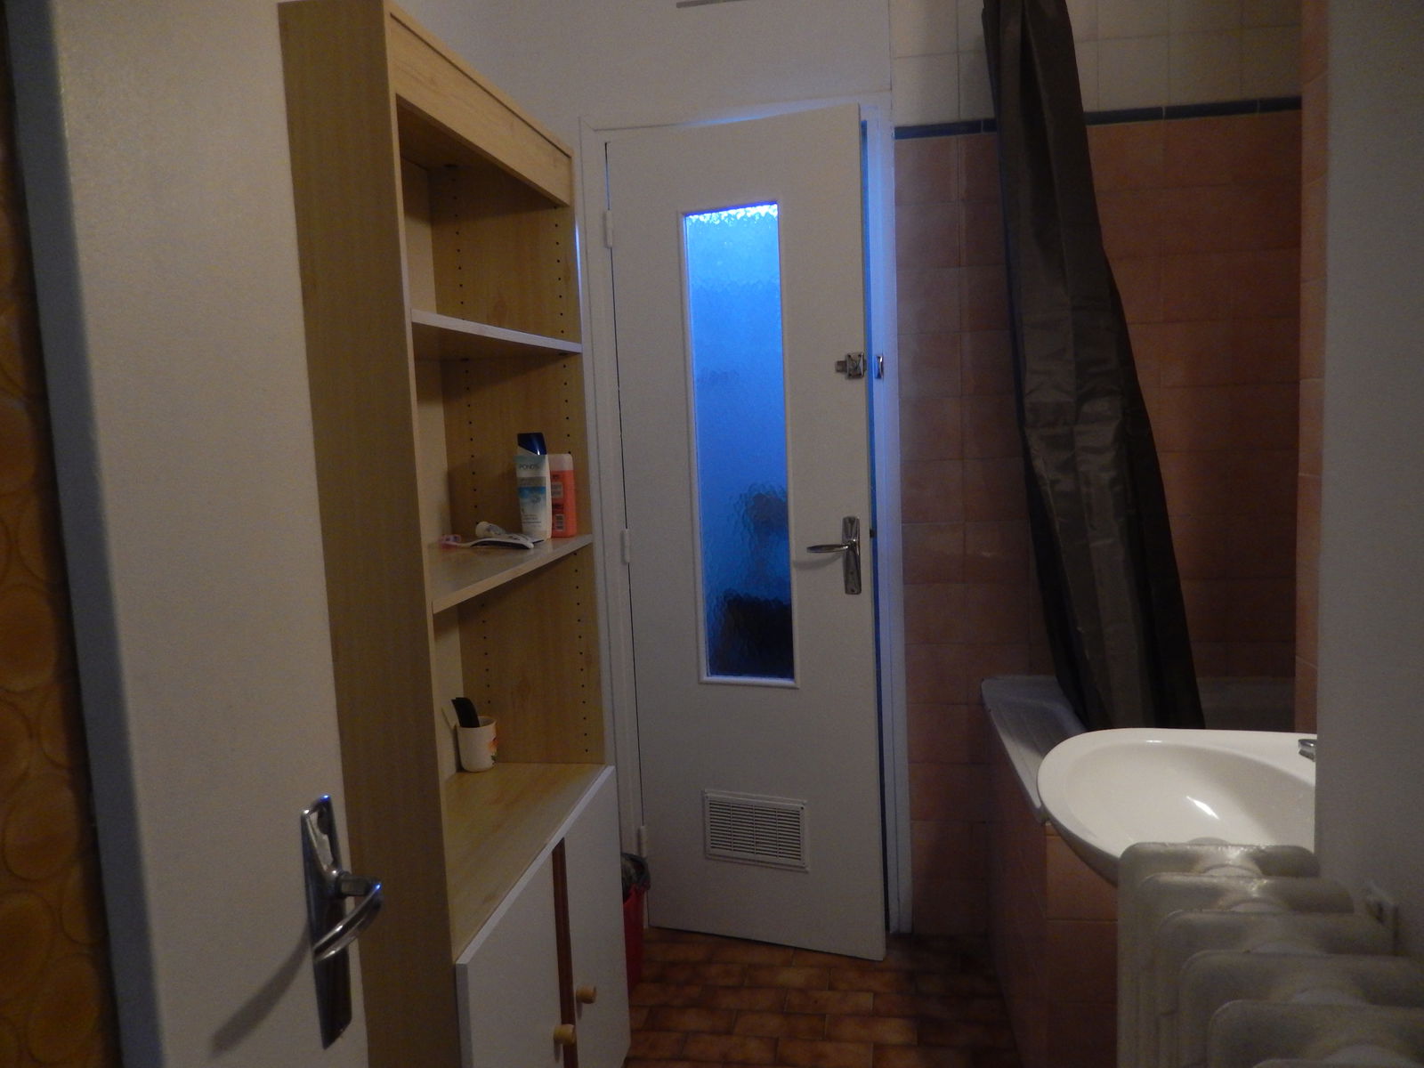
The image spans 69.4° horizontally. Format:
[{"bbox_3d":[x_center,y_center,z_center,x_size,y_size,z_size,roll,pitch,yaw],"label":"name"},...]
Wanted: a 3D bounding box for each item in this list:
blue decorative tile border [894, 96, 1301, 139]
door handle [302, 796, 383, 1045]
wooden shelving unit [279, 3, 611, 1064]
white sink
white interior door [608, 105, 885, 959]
[{"bbox_3d":[0.880,-0.961,2.379,0.900,0.027,0.012,-2,6,9],"label":"blue decorative tile border"},{"bbox_3d":[-0.283,0.300,0.749,0.055,0.187,0.110,-1,6,14],"label":"door handle"},{"bbox_3d":[-0.406,0.253,1.637,0.310,1.833,0.746,-1,6,9],"label":"wooden shelving unit"},{"bbox_3d":[0.654,0.416,1.277,0.475,0.185,0.590,-2,6,9],"label":"white sink"},{"bbox_3d":[0.088,0.038,2.529,0.622,2.010,0.042,0,6,20],"label":"white interior door"}]

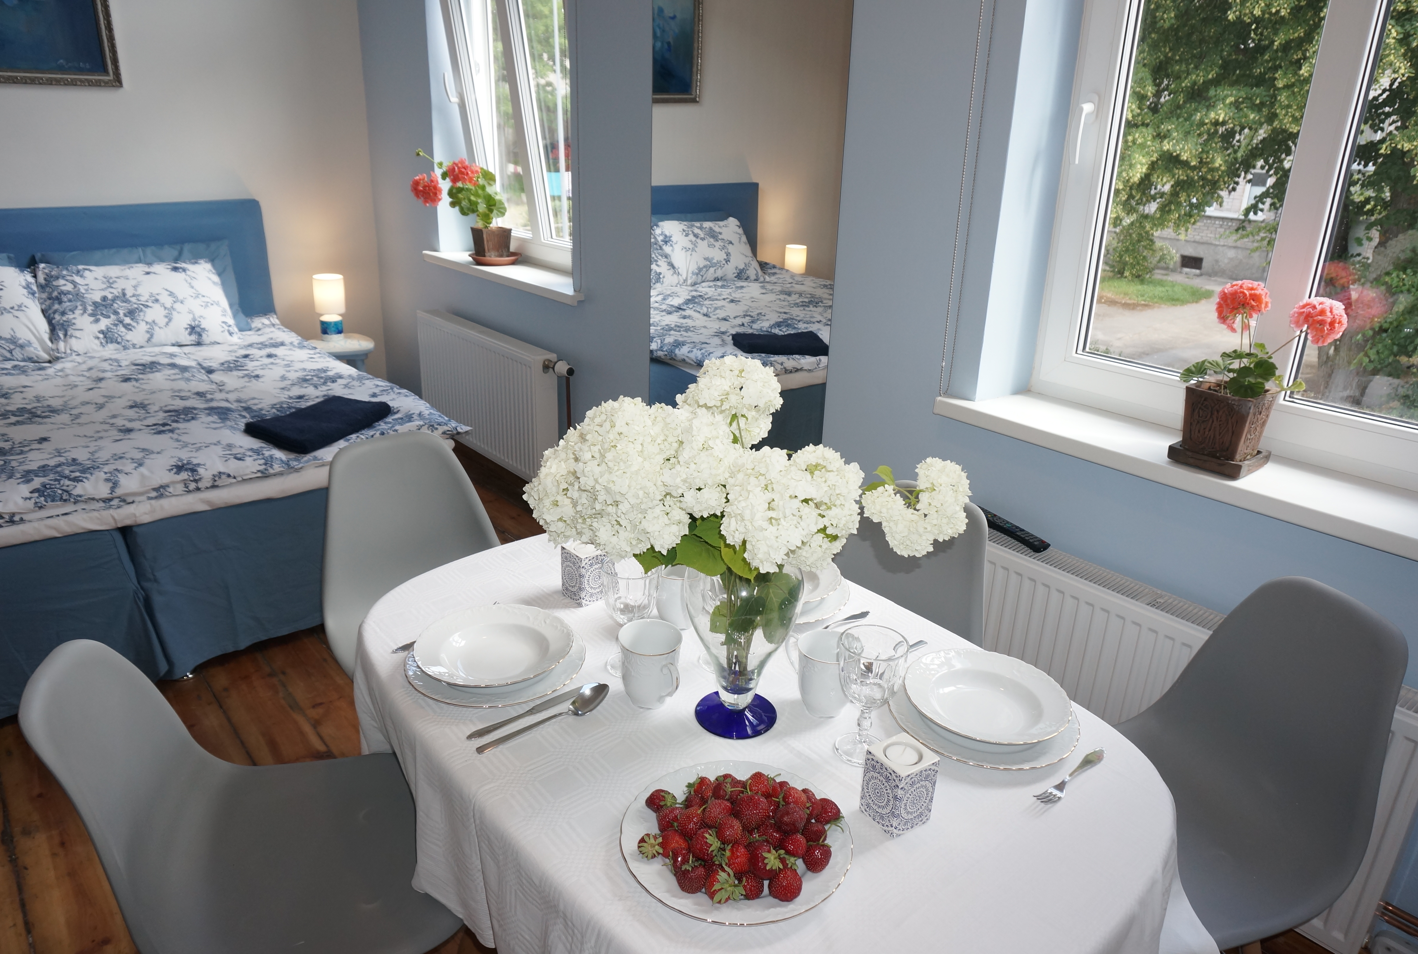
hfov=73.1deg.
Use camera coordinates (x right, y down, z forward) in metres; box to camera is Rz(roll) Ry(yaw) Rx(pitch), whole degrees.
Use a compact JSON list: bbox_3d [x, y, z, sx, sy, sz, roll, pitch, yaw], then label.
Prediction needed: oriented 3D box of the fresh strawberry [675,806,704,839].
[{"bbox_3d":[-0.021,0.367,1.015,0.031,0.034,0.031,2,21,0],"label":"fresh strawberry"}]

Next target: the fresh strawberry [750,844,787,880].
[{"bbox_3d":[0.059,0.390,0.968,0.036,0.037,0.036,2,21,0],"label":"fresh strawberry"}]

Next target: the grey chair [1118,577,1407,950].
[{"bbox_3d":[0.711,0.587,1.549,0.540,0.826,0.470,-4,22,-15],"label":"grey chair"}]

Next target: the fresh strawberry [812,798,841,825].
[{"bbox_3d":[0.131,0.374,1.066,0.033,0.029,0.031,5,21,9],"label":"fresh strawberry"}]

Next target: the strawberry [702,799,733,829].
[{"bbox_3d":[0.009,0.366,1.044,0.032,0.032,0.034,-22,75,-38],"label":"strawberry"}]

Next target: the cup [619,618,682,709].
[{"bbox_3d":[-0.074,0.264,1.298,0.089,0.097,0.110,-16,27,-39],"label":"cup"}]

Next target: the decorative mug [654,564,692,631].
[{"bbox_3d":[-0.053,0.184,1.518,0.088,0.098,0.112,-15,26,-36],"label":"decorative mug"}]

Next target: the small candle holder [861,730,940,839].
[{"bbox_3d":[0.214,0.346,1.075,0.055,0.083,0.055,-12,25,-32],"label":"small candle holder"}]

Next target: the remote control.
[{"bbox_3d":[0.676,0.122,2.165,0.046,0.024,0.225,-8,23,-24],"label":"remote control"}]

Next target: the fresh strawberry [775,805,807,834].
[{"bbox_3d":[0.087,0.362,1.012,0.034,0.034,0.034,2,21,0],"label":"fresh strawberry"}]

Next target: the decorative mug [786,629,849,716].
[{"bbox_3d":[0.154,0.268,1.307,0.088,0.097,0.110,-15,27,-37],"label":"decorative mug"}]

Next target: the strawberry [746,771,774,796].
[{"bbox_3d":[0.059,0.349,1.088,0.031,0.029,0.030,4,21,4],"label":"strawberry"}]

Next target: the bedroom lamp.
[{"bbox_3d":[-1.756,-0.781,4.436,0.142,0.291,0.142,-15,26,-36],"label":"bedroom lamp"}]

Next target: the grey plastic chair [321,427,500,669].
[{"bbox_3d":[-0.578,0.367,2.094,0.465,0.825,0.520,-15,26,-37],"label":"grey plastic chair"}]

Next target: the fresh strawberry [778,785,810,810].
[{"bbox_3d":[0.094,0.353,1.050,0.031,0.031,0.031,2,21,0],"label":"fresh strawberry"}]

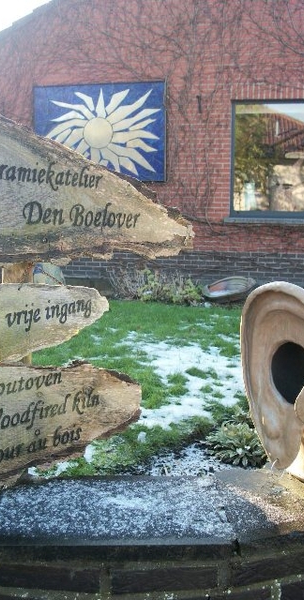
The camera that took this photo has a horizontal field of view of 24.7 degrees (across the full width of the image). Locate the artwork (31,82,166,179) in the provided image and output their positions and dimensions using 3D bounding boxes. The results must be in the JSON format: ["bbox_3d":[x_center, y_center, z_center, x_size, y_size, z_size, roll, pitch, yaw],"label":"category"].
[{"bbox_3d":[-0.727,-2.278,9.450,1.888,1.333,0.050,3,10,14],"label":"artwork"}]

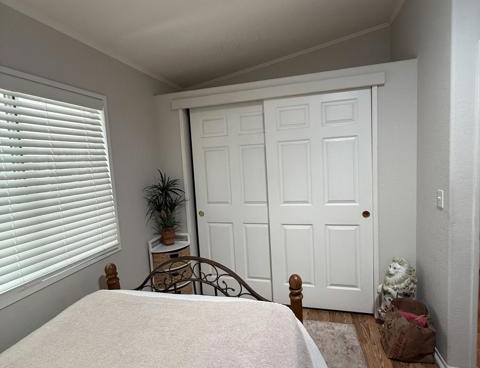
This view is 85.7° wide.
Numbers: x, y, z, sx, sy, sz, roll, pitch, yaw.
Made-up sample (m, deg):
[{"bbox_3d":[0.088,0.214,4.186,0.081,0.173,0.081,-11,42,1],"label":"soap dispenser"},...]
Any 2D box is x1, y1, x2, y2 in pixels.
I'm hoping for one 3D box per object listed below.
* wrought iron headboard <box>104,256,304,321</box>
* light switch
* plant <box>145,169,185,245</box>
[{"bbox_3d":[-0.286,0.903,1.768,1.450,0.830,0.080,-2,6,16],"label":"wrought iron headboard"},{"bbox_3d":[1.311,0.104,1.698,0.015,0.120,0.075,-2,6,16],"label":"light switch"},{"bbox_3d":[-0.710,0.250,2.568,0.370,0.760,0.370,-2,6,16],"label":"plant"}]

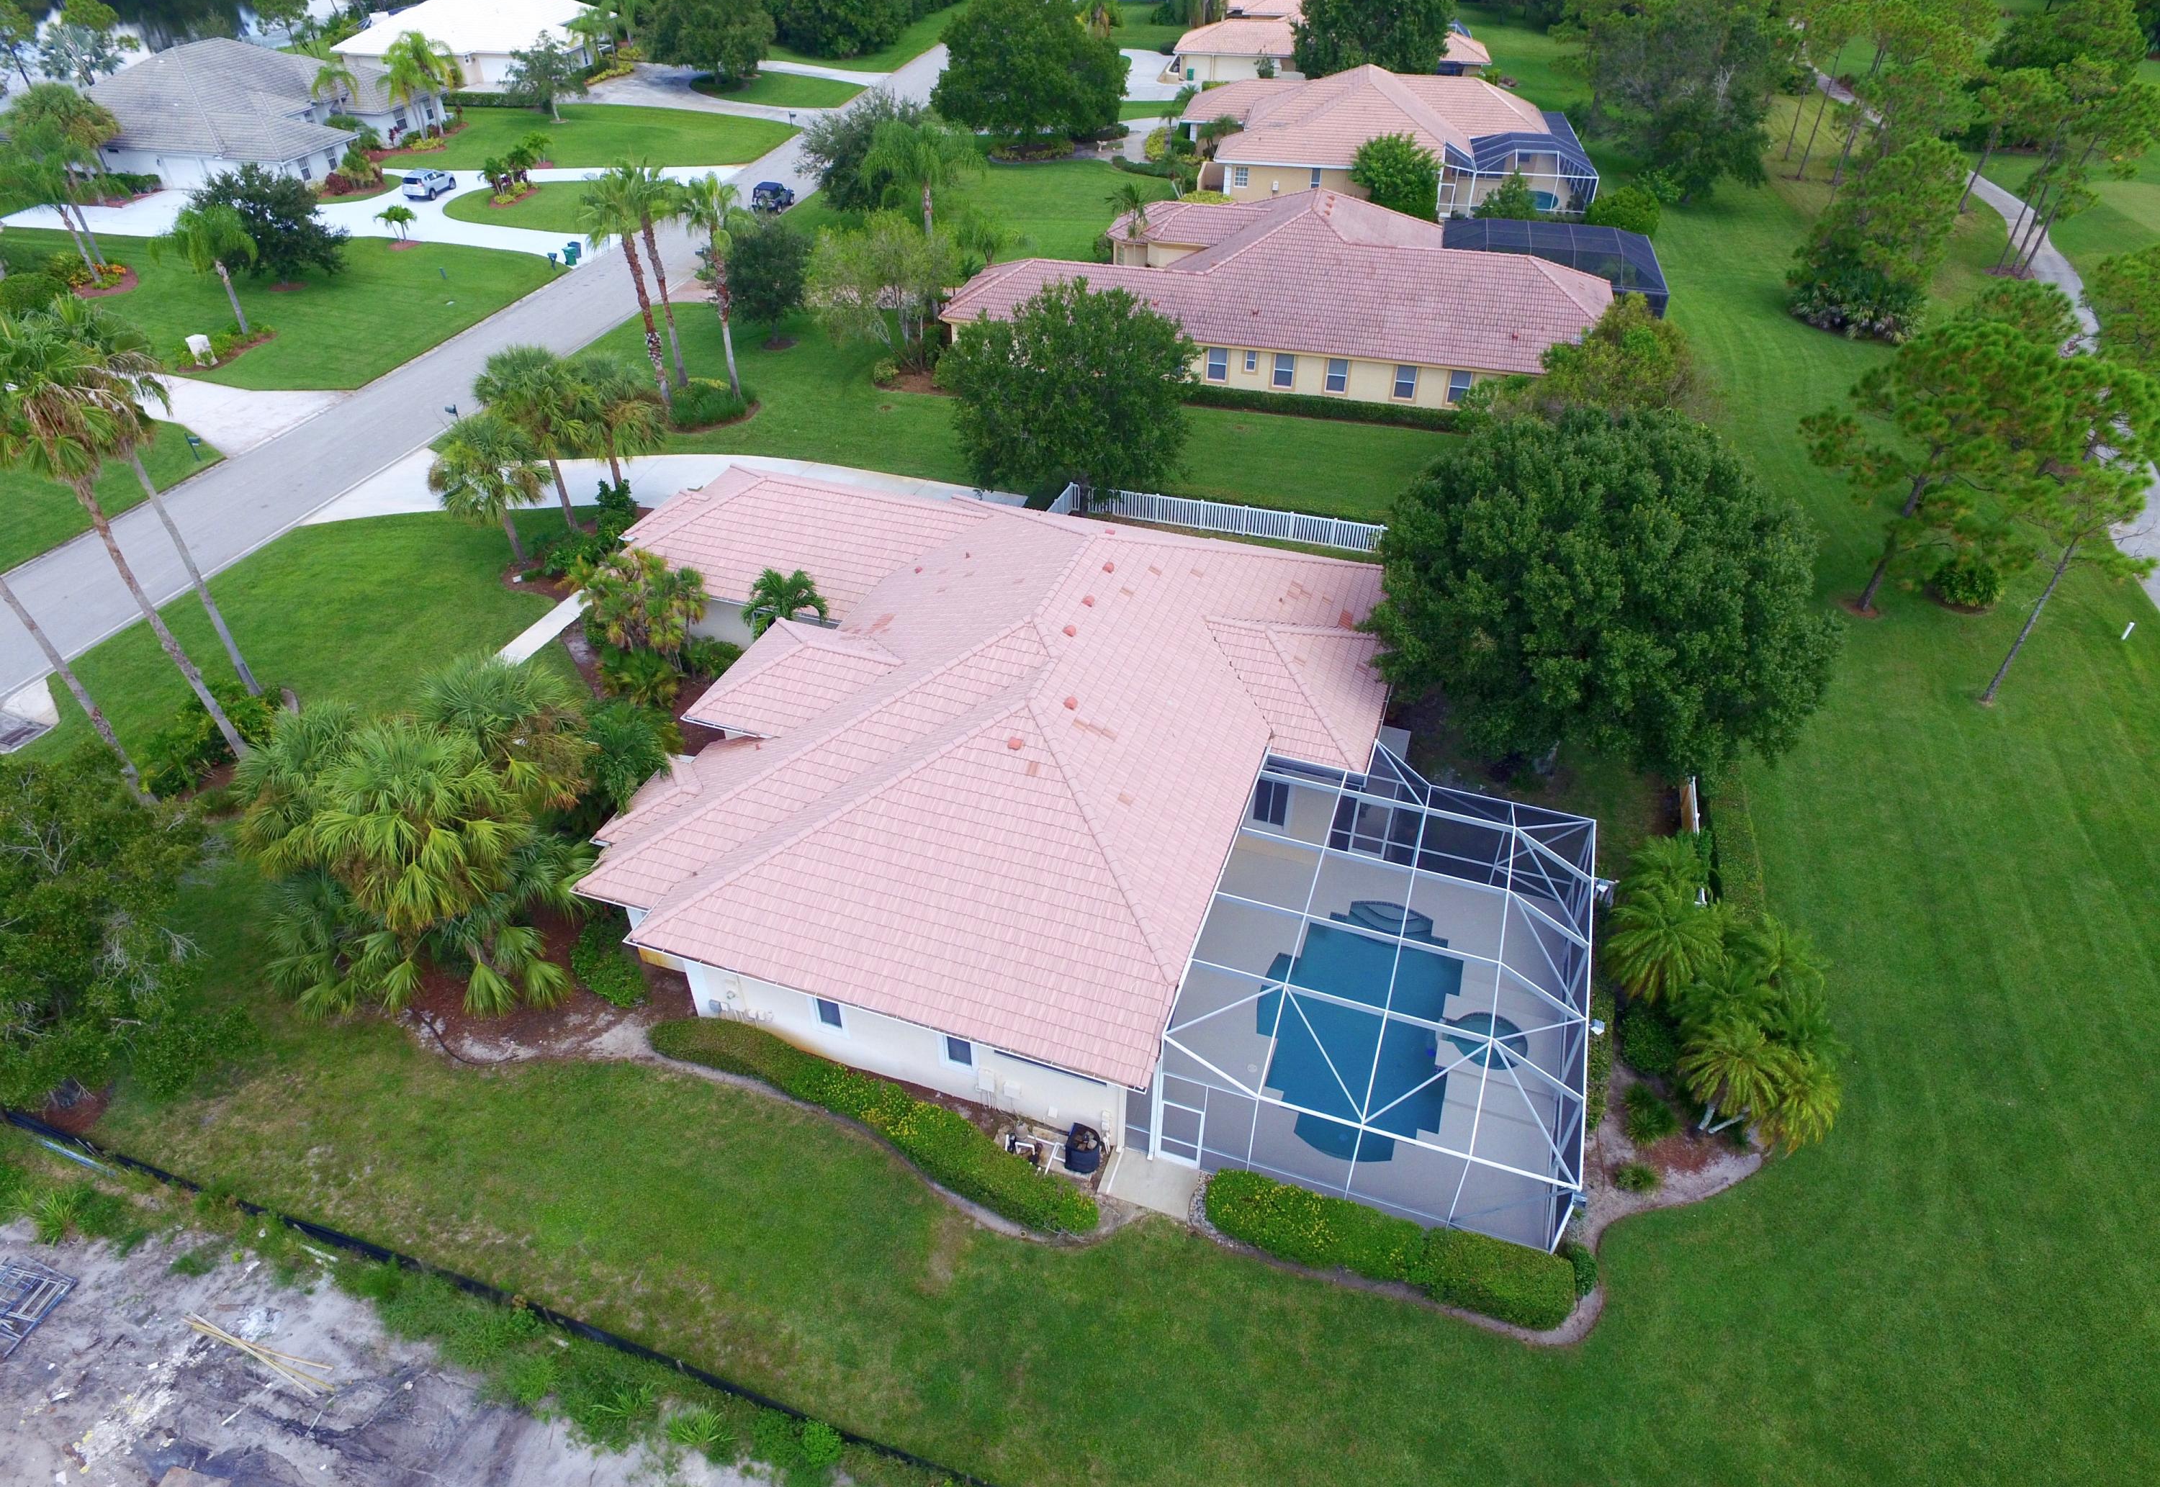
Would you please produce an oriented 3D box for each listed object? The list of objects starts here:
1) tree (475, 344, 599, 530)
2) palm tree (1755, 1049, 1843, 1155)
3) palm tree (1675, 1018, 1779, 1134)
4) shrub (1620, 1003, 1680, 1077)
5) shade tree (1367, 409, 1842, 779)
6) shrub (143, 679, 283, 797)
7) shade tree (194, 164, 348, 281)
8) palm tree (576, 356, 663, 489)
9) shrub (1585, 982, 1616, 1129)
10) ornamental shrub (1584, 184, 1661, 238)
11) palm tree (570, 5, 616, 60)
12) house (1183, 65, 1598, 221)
[{"bbox_3d":[-19.408,-10.935,45.735,4.100,7.000,4.100,0,39,0],"label":"tree"},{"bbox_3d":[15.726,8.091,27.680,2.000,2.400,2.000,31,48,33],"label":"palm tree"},{"bbox_3d":[13.442,7.259,26.261,2.200,3.000,2.200,0,39,0],"label":"palm tree"},{"bbox_3d":[14.333,7.517,31.245,1.500,1.450,1.650,0,39,0],"label":"shrub"},{"bbox_3d":[13.412,-3.238,33.420,11.500,10.500,11.500,0,39,0],"label":"shade tree"},{"bbox_3d":[-27.155,-0.324,38.647,2.300,1.400,4.600,12,40,15],"label":"shrub"},{"bbox_3d":[-46.059,-28.809,70.224,8.700,6.000,8.700,-21,44,-25],"label":"shade tree"},{"bbox_3d":[-17.299,-11.665,48.255,3.250,6.750,3.250,0,38,0],"label":"palm tree"},{"bbox_3d":[13.160,7.872,31.404,0.550,0.700,4.300,12,40,15],"label":"shrub"},{"bbox_3d":[32.621,-31.757,75.093,4.400,3.300,4.400,0,39,0],"label":"ornamental shrub"},{"bbox_3d":[-43.859,-63.150,112.453,3.800,5.400,3.800,0,39,0],"label":"palm tree"},{"bbox_3d":[21.351,-44.458,89.292,27.950,7.000,21.900,8,39,9],"label":"house"}]

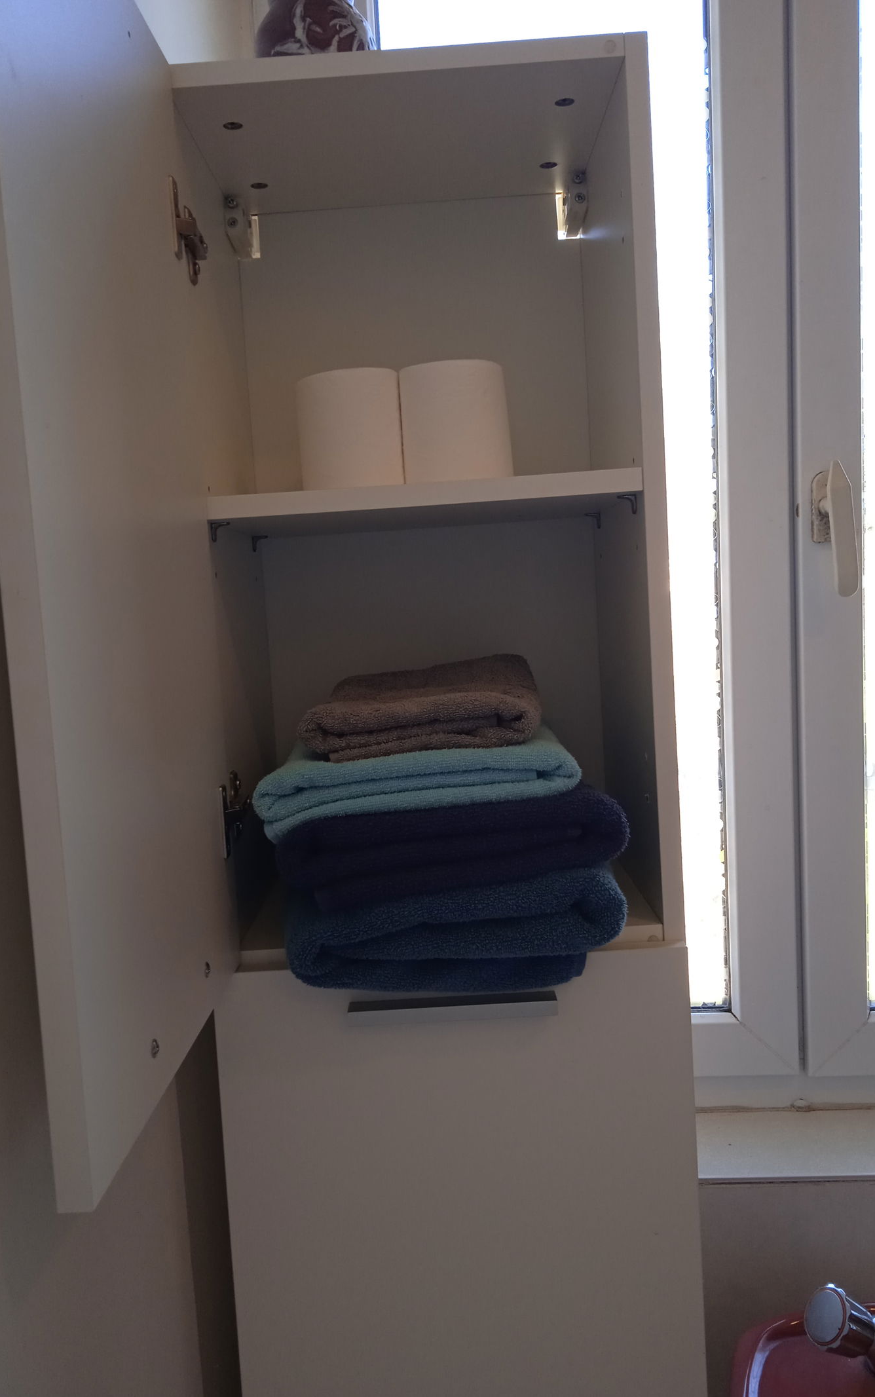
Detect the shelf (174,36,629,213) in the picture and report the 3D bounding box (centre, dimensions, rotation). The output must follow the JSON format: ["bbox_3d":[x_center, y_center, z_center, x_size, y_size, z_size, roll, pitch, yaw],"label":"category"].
[{"bbox_3d":[-0.030,-0.453,0.917,0.318,0.015,0.277,-4,6,1],"label":"shelf"}]

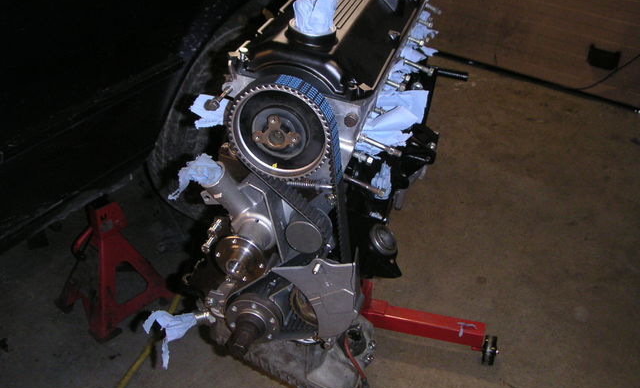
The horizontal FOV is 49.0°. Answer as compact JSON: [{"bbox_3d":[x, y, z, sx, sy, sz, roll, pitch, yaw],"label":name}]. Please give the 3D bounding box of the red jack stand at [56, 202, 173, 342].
[{"bbox_3d":[-0.647,0.175,2.159,0.266,0.395,0.283,25,38,35],"label":"red jack stand"}]

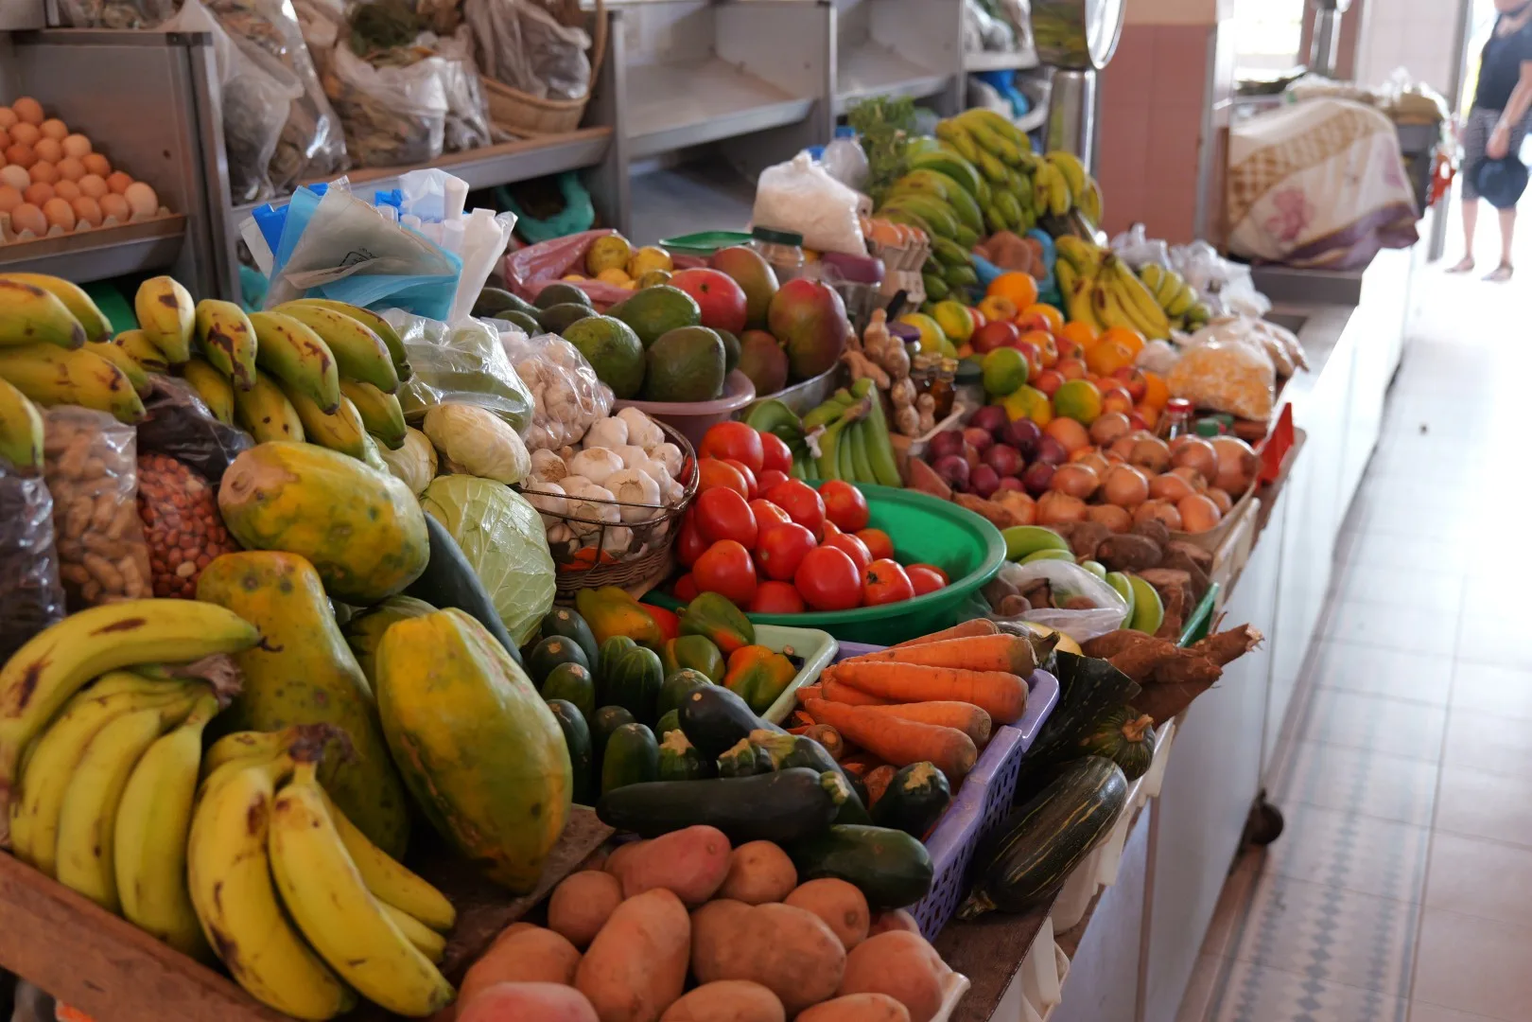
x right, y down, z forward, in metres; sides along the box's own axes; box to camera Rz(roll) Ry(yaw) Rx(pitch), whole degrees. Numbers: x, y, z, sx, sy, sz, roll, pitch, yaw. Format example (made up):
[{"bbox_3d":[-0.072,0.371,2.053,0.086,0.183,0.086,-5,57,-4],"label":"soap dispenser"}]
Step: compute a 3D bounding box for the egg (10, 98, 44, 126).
[{"bbox_3d":[-1.033,-0.554,2.200,0.044,0.056,0.044,34,29,12],"label":"egg"}]

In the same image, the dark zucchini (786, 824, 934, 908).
[{"bbox_3d":[0.056,0.261,1.180,0.165,0.052,0.052,6,18,19],"label":"dark zucchini"}]

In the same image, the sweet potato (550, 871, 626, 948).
[{"bbox_3d":[-0.129,0.291,1.150,0.060,0.057,0.070,-3,17,-9],"label":"sweet potato"}]

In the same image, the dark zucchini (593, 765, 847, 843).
[{"bbox_3d":[-0.035,0.228,1.225,0.192,0.050,0.050,-2,17,-8],"label":"dark zucchini"}]

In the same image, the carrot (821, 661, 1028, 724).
[{"bbox_3d":[0.146,0.162,1.460,0.188,0.043,0.043,6,20,19],"label":"carrot"}]

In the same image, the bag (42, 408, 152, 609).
[{"bbox_3d":[-0.542,0.004,1.280,0.090,0.185,0.070,-13,22,-32],"label":"bag"}]

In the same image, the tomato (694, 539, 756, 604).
[{"bbox_3d":[-0.042,0.064,1.620,0.066,0.062,0.066,0,17,0],"label":"tomato"}]

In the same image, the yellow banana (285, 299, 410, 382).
[{"bbox_3d":[-0.464,-0.188,1.740,0.180,0.058,0.042,27,28,17],"label":"yellow banana"}]

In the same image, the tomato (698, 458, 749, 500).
[{"bbox_3d":[-0.049,-0.031,1.720,0.067,0.060,0.067,-1,19,0],"label":"tomato"}]

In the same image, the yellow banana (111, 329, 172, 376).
[{"bbox_3d":[-0.562,-0.144,1.420,0.040,0.055,0.150,-12,28,-34],"label":"yellow banana"}]

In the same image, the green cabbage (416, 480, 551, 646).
[{"bbox_3d":[-0.272,0.049,1.520,0.145,0.168,0.145,-9,13,3],"label":"green cabbage"}]

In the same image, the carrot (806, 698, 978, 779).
[{"bbox_3d":[0.109,0.197,1.400,0.175,0.041,0.041,15,24,29],"label":"carrot"}]

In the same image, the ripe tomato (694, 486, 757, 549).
[{"bbox_3d":[-0.045,0.007,1.740,0.070,0.067,0.070,-1,19,0],"label":"ripe tomato"}]

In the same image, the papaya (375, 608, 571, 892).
[{"bbox_3d":[-0.236,0.192,1.270,0.146,0.245,0.146,-13,-20,-31],"label":"papaya"}]

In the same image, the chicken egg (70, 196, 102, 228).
[{"bbox_3d":[-0.959,-0.417,2.220,0.044,0.057,0.044,33,27,15],"label":"chicken egg"}]

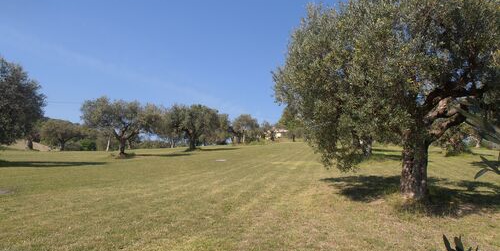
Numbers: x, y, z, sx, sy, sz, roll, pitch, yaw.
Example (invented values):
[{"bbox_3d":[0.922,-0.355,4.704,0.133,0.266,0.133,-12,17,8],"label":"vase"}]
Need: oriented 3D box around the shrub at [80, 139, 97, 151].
[{"bbox_3d":[-23.757,2.795,51.000,2.340,1.770,2.000,0,-2,0],"label":"shrub"}]

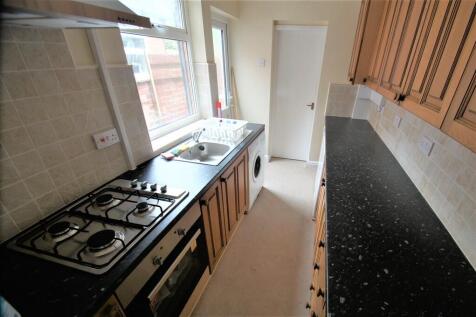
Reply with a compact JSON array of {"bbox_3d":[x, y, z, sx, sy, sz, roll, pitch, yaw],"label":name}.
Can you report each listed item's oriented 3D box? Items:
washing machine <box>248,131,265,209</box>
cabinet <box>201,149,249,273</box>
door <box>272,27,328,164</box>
[{"bbox_3d":[-0.019,0.109,2.532,0.560,0.860,0.610,8,27,20],"label":"washing machine"},{"bbox_3d":[-0.318,0.397,1.884,0.570,0.830,0.900,8,27,20],"label":"cabinet"},{"bbox_3d":[0.927,-0.906,3.248,0.730,2.020,0.050,8,27,20],"label":"door"}]

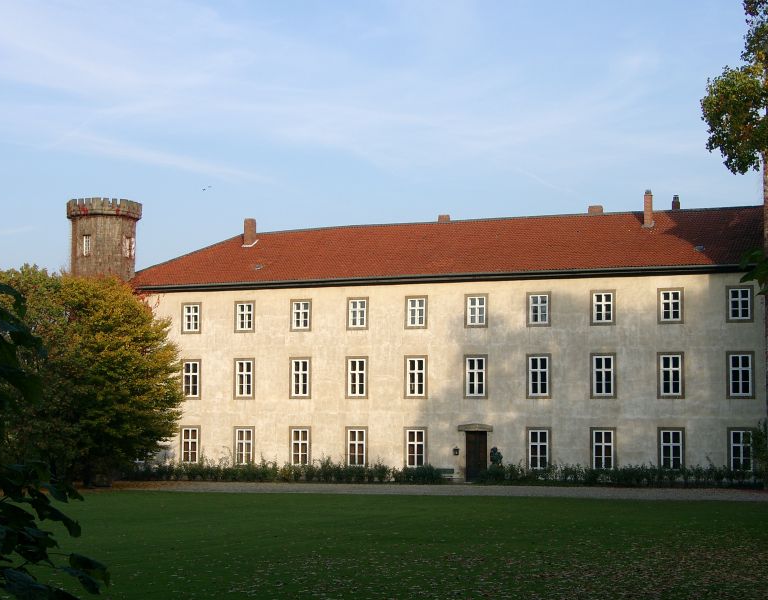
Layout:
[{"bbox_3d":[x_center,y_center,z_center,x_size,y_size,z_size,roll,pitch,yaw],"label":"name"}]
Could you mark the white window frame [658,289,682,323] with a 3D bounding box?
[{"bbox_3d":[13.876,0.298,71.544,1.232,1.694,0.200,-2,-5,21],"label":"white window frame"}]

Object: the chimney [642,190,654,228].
[{"bbox_3d":[15.774,-5.430,88.245,0.550,2.347,0.550,-2,-5,22],"label":"chimney"}]

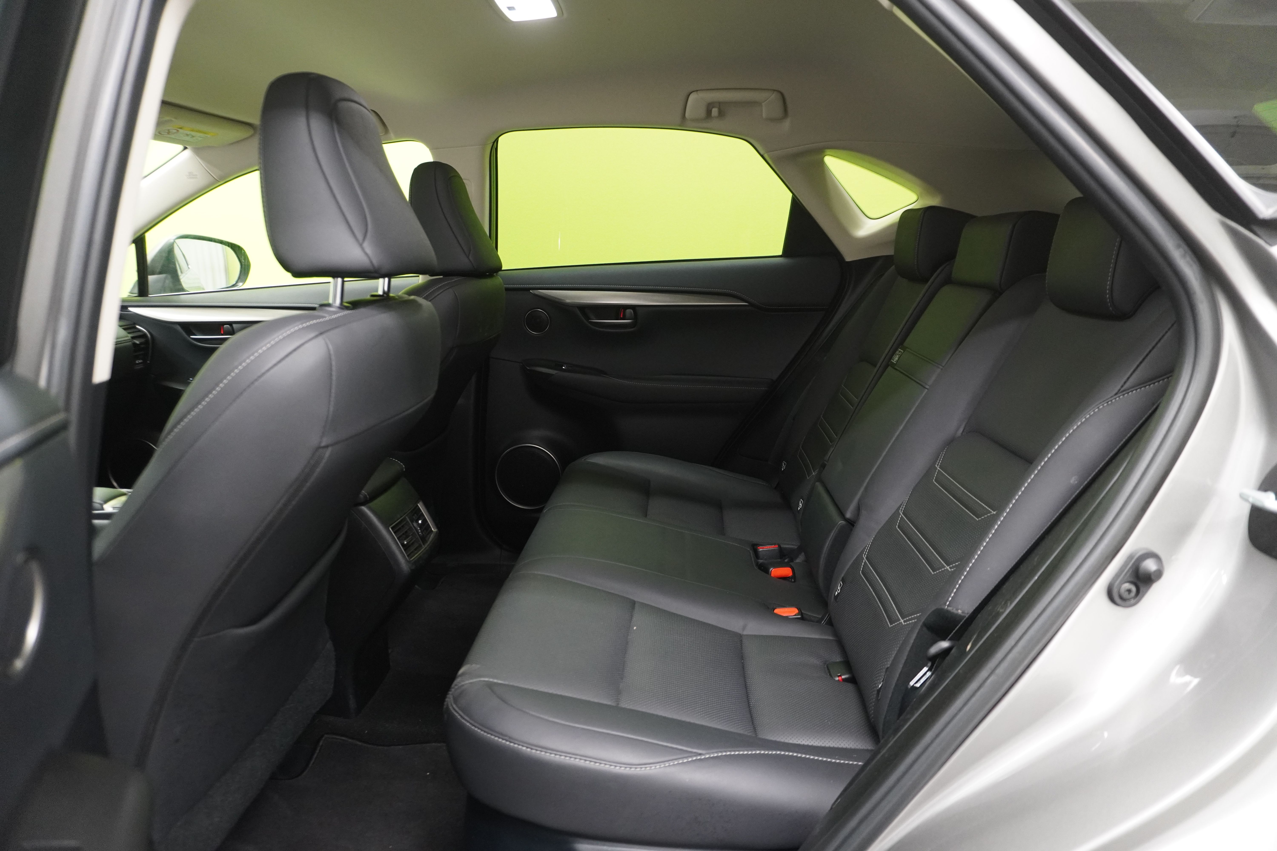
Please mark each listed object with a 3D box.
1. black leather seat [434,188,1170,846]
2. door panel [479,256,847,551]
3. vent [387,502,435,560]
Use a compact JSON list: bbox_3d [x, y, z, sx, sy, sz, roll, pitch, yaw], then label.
[{"bbox_3d":[0.234,-0.006,1.441,0.900,0.730,1.300,1,12,3],"label":"black leather seat"},{"bbox_3d":[0.046,-0.045,2.159,0.900,0.750,0.120,1,12,3],"label":"door panel"},{"bbox_3d":[-0.405,0.190,1.515,0.030,0.065,0.148,-27,9,8],"label":"vent"}]

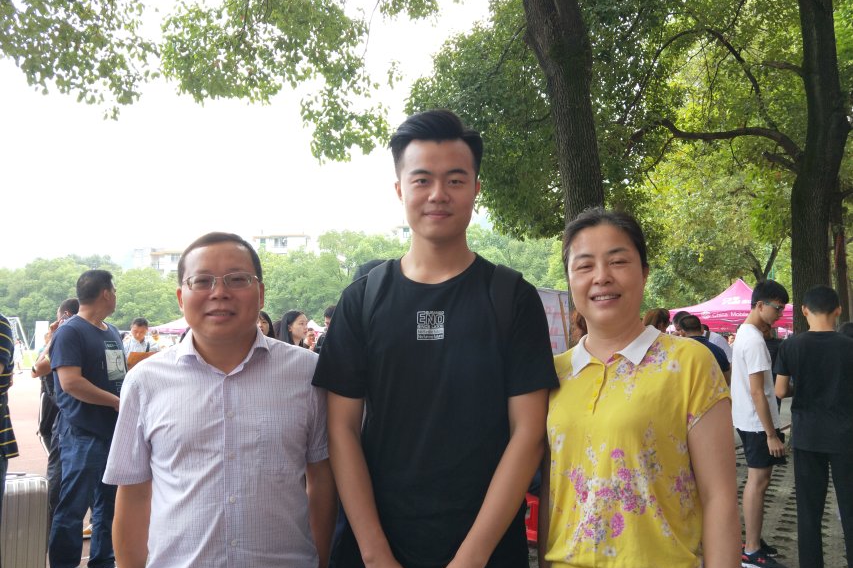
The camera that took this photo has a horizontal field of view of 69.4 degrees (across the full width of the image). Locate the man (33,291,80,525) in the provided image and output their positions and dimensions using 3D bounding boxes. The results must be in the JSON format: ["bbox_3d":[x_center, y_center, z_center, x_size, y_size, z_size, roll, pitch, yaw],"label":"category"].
[{"bbox_3d":[-2.696,0.955,4.521,0.420,1.700,0.520,-2,-6,15],"label":"man"}]

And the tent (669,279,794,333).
[{"bbox_3d":[7.225,1.249,14.073,3.100,2.750,3.100,-2,-6,21],"label":"tent"}]

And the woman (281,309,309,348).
[{"bbox_3d":[-1.019,1.002,4.675,0.320,1.610,0.460,-3,-6,27],"label":"woman"}]

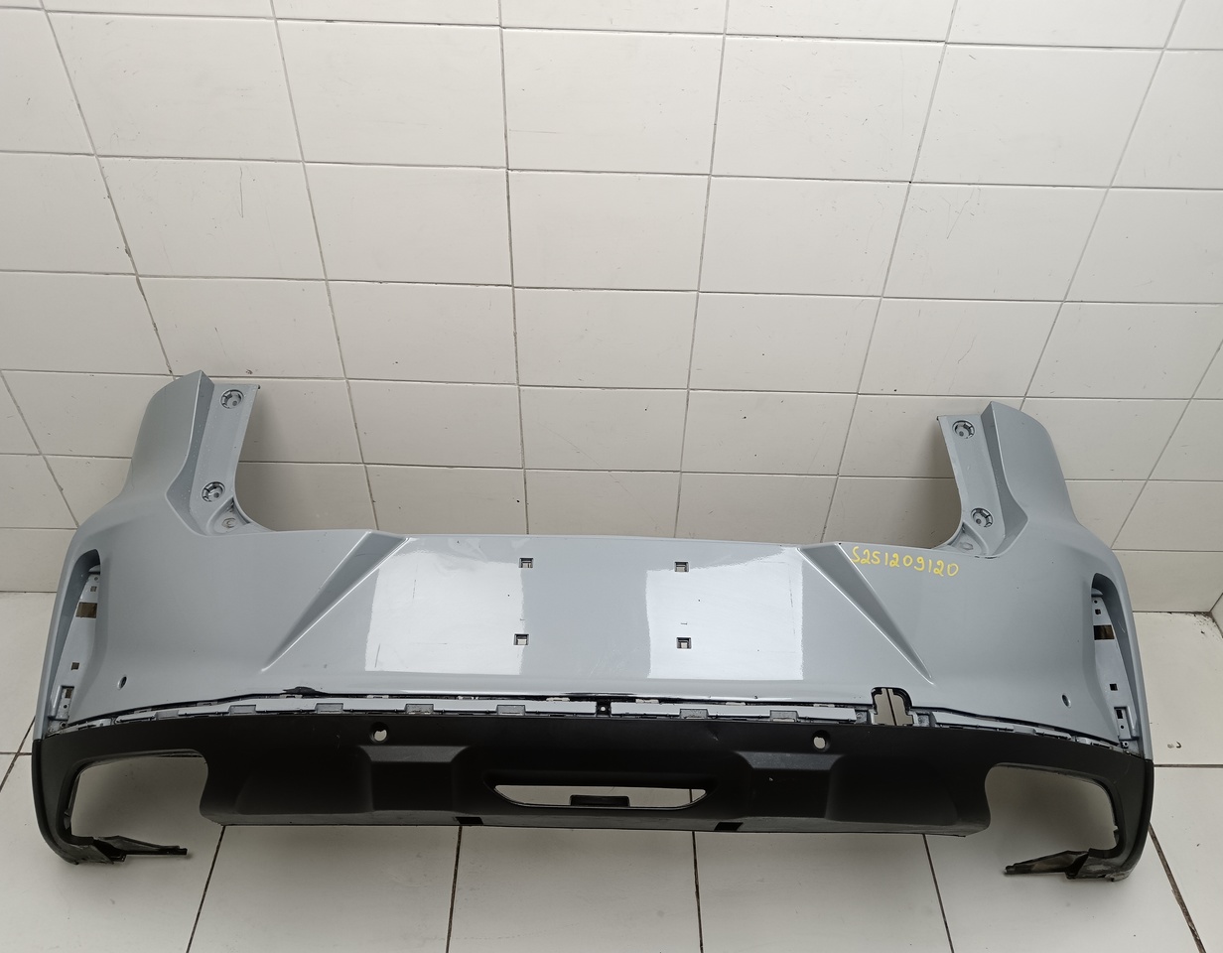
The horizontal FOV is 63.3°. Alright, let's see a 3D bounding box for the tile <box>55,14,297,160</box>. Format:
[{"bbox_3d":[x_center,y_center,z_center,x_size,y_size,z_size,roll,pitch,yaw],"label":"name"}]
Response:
[{"bbox_3d":[-0.604,-0.545,1.400,0.300,0.200,0.009,1,43,-1],"label":"tile"}]

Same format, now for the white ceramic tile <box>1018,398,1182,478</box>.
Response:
[{"bbox_3d":[0.887,-0.068,1.844,0.300,0.200,0.009,1,43,-1],"label":"white ceramic tile"}]

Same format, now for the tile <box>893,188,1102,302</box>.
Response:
[{"bbox_3d":[0.598,-0.369,1.560,0.300,0.200,0.009,1,43,-1],"label":"tile"}]

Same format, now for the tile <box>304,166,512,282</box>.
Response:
[{"bbox_3d":[-0.308,-0.390,1.544,0.300,0.200,0.009,1,43,-1],"label":"tile"}]

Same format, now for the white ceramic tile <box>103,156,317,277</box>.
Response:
[{"bbox_3d":[-0.610,-0.398,1.539,0.300,0.200,0.009,1,43,-1],"label":"white ceramic tile"}]

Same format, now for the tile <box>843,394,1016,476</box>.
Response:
[{"bbox_3d":[0.586,-0.075,1.838,0.300,0.200,0.009,1,43,-1],"label":"tile"}]

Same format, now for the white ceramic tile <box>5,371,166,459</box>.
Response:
[{"bbox_3d":[-0.924,-0.111,1.811,0.300,0.200,0.009,1,43,-1],"label":"white ceramic tile"}]

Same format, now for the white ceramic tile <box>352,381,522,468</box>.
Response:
[{"bbox_3d":[-0.320,-0.097,1.822,0.300,0.200,0.009,1,43,-1],"label":"white ceramic tile"}]

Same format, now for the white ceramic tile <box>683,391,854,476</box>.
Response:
[{"bbox_3d":[0.284,-0.082,1.832,0.300,0.200,0.009,1,43,-1],"label":"white ceramic tile"}]

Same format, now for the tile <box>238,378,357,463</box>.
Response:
[{"bbox_3d":[-0.622,-0.104,1.816,0.300,0.200,0.009,1,43,-1],"label":"tile"}]

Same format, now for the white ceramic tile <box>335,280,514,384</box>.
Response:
[{"bbox_3d":[-0.314,-0.243,1.683,0.300,0.200,0.009,1,43,-1],"label":"white ceramic tile"}]

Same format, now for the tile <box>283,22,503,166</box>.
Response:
[{"bbox_3d":[-0.302,-0.537,1.405,0.300,0.200,0.009,1,43,-1],"label":"tile"}]

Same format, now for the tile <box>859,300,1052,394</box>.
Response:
[{"bbox_3d":[0.592,-0.222,1.699,0.300,0.200,0.009,1,43,-1],"label":"tile"}]

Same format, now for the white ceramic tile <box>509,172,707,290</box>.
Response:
[{"bbox_3d":[-0.006,-0.383,1.550,0.300,0.200,0.009,1,43,-1],"label":"white ceramic tile"}]

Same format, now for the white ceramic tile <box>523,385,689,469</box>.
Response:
[{"bbox_3d":[-0.018,-0.089,1.827,0.300,0.200,0.009,1,43,-1],"label":"white ceramic tile"}]

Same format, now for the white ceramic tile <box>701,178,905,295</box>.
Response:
[{"bbox_3d":[0.296,-0.376,1.555,0.300,0.200,0.009,1,43,-1],"label":"white ceramic tile"}]

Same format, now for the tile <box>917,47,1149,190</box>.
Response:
[{"bbox_3d":[0.604,-0.515,1.422,0.300,0.200,0.009,1,43,-1],"label":"tile"}]

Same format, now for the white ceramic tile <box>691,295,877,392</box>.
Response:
[{"bbox_3d":[0.290,-0.229,1.694,0.300,0.200,0.009,1,43,-1],"label":"white ceramic tile"}]

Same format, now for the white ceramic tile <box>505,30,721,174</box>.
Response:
[{"bbox_3d":[0.000,-0.530,1.411,0.300,0.200,0.009,1,43,-1],"label":"white ceramic tile"}]

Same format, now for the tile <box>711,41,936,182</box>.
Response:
[{"bbox_3d":[0.302,-0.523,1.417,0.300,0.200,0.009,1,43,-1],"label":"tile"}]

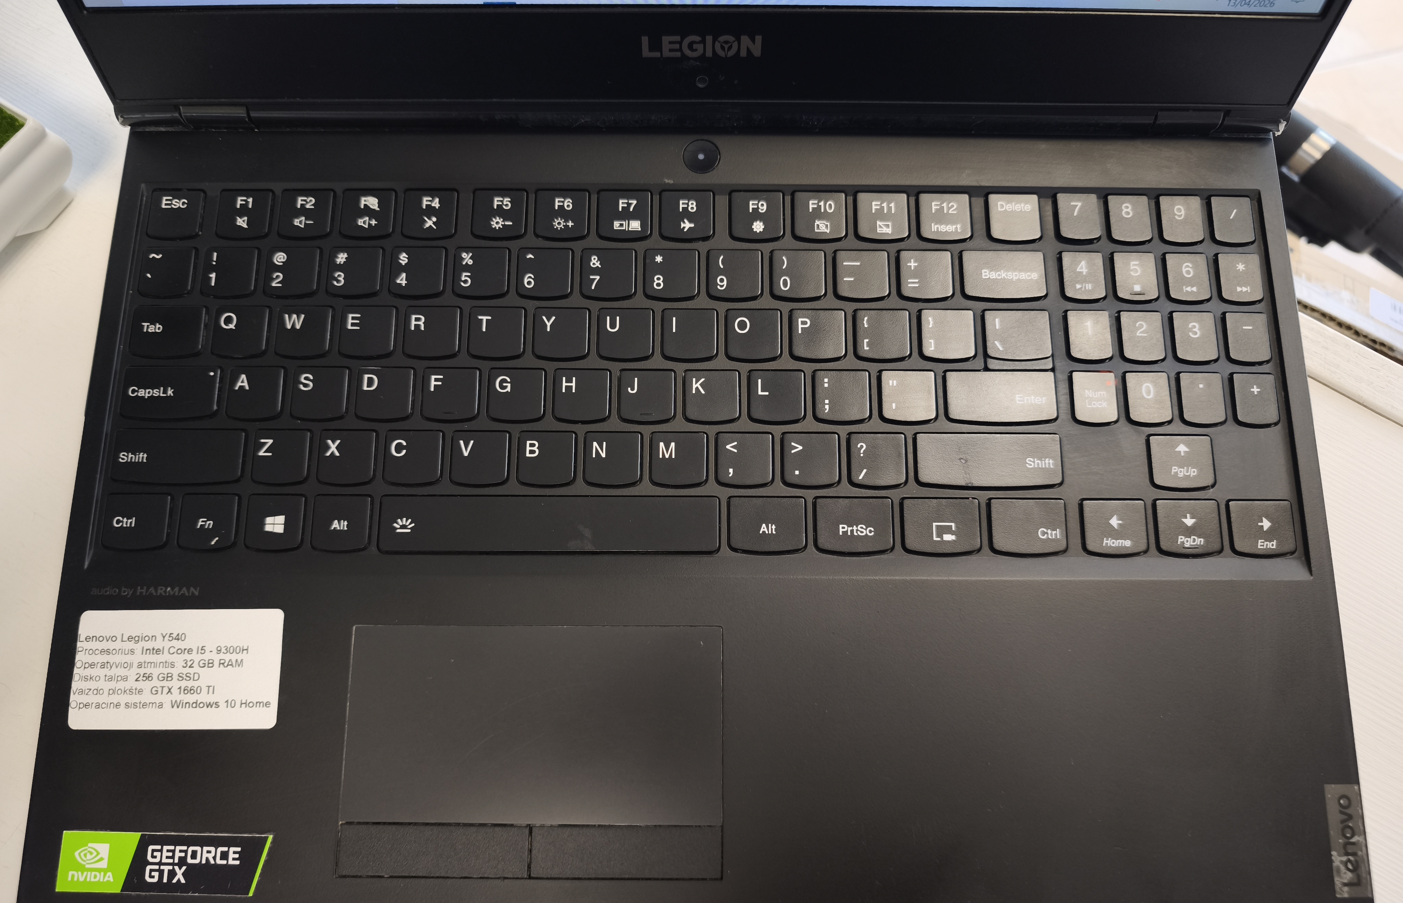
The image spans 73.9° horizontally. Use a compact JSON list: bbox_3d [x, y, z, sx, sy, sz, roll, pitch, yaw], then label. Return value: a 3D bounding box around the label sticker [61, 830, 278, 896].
[{"bbox_3d":[-0.143,0.109,0.247,0.056,0.001,0.015,1,78,0],"label":"label sticker"}]

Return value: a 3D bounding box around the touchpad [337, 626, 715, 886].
[{"bbox_3d":[-0.046,0.081,0.255,0.103,0.002,0.066,0,78,0],"label":"touchpad"}]

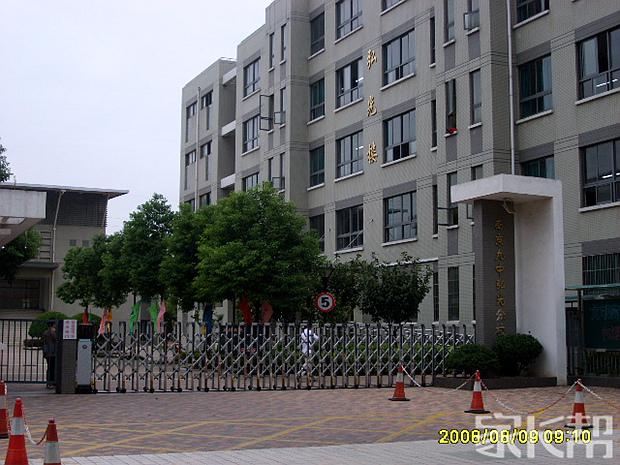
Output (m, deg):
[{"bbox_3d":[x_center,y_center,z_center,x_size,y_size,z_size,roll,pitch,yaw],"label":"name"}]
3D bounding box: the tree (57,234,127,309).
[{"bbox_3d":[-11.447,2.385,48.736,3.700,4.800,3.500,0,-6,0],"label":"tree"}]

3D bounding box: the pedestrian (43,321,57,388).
[{"bbox_3d":[-6.237,2.898,22.317,0.340,1.668,0.480,3,-7,-23],"label":"pedestrian"}]

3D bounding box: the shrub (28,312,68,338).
[{"bbox_3d":[-15.197,5.415,54.233,2.341,1.521,2.341,0,-6,0],"label":"shrub"}]

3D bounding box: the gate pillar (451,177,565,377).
[{"bbox_3d":[5.423,1.383,25.586,1.980,5.500,2.380,3,-7,-26],"label":"gate pillar"}]

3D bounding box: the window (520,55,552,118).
[{"bbox_3d":[8.105,-5.157,33.205,0.150,2.030,1.800,3,-7,-25],"label":"window"}]

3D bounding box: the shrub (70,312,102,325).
[{"bbox_3d":[-12.522,5.230,52.242,1.832,1.437,1.832,0,-6,0],"label":"shrub"}]

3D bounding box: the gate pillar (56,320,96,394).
[{"bbox_3d":[-5.303,2.820,21.114,0.800,1.620,0.420,3,-7,-26],"label":"gate pillar"}]

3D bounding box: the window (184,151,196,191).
[{"bbox_3d":[-8.698,-4.567,68.601,0.150,2.700,2.300,3,-7,-25],"label":"window"}]

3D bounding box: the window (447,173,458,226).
[{"bbox_3d":[5.502,-1.270,35.655,0.150,2.050,0.750,3,-7,-26],"label":"window"}]

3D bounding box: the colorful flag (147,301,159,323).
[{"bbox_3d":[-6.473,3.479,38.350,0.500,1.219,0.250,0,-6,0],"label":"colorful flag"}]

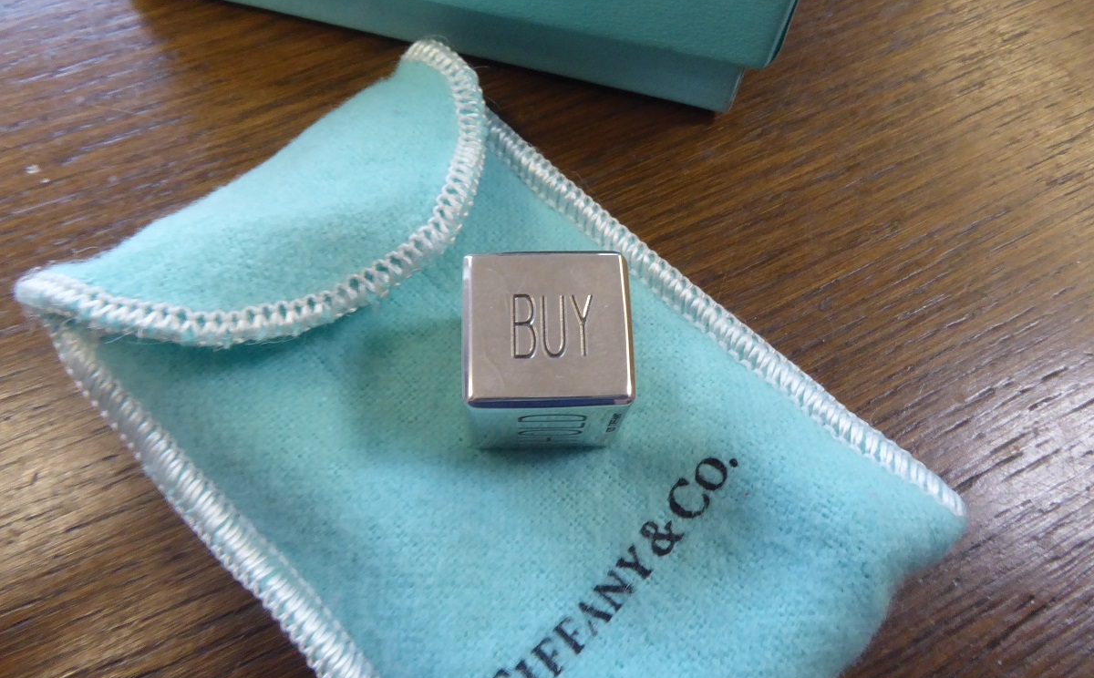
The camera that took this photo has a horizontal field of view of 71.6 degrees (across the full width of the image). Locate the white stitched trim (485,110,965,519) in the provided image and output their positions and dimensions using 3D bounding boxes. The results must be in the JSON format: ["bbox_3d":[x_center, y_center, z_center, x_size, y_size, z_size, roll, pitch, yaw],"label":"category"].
[{"bbox_3d":[0.017,-0.006,0.101,0.006,0.003,0.087,-41,72,-20],"label":"white stitched trim"}]

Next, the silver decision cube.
[{"bbox_3d":[0.000,0.002,0.085,0.017,0.017,0.017,-1,68,-3],"label":"silver decision cube"}]

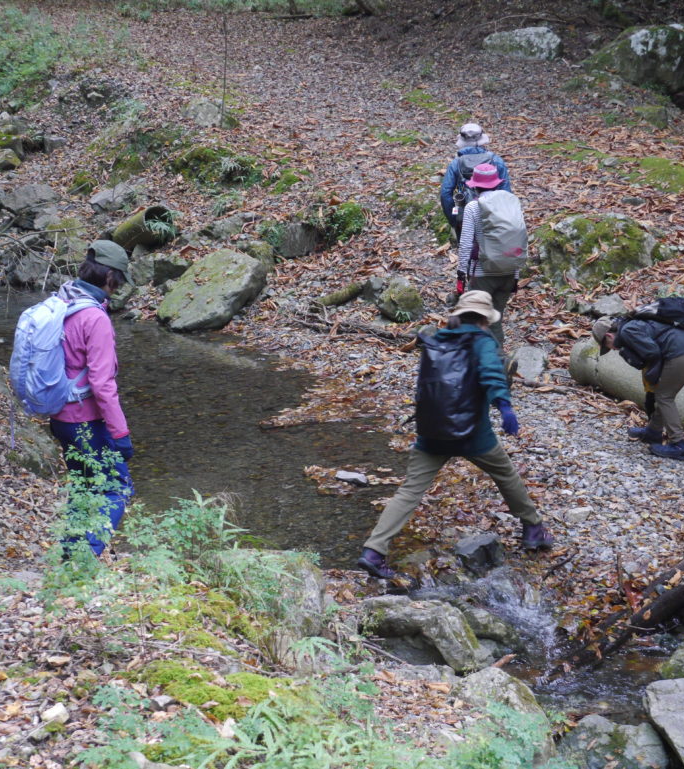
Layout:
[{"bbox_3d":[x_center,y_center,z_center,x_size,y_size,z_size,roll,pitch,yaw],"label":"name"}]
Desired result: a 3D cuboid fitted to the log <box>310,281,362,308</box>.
[{"bbox_3d":[-0.014,-0.813,16.025,0.110,0.100,0.715,9,19,35],"label":"log"}]

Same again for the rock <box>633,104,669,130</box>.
[{"bbox_3d":[3.857,-3.352,22.200,0.430,0.267,0.380,2,13,10],"label":"rock"}]

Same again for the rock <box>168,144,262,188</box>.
[{"bbox_3d":[-1.416,-2.447,19.900,1.028,0.422,0.650,-1,13,-4],"label":"rock"}]

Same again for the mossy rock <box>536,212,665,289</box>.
[{"bbox_3d":[2.370,-1.239,16.300,1.117,0.559,0.850,2,13,8],"label":"mossy rock"}]

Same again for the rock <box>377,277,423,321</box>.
[{"bbox_3d":[0.491,-0.713,14.900,0.400,0.330,0.360,0,15,2],"label":"rock"}]

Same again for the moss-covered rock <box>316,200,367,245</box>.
[{"bbox_3d":[-0.005,-1.597,17.500,0.520,0.380,0.420,0,12,0],"label":"moss-covered rock"}]

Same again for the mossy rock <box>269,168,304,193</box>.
[{"bbox_3d":[-0.612,-2.253,19.600,0.392,0.228,0.340,0,13,-2],"label":"mossy rock"}]

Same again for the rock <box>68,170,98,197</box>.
[{"bbox_3d":[-2.810,-2.186,19.300,0.313,0.246,0.300,-2,13,-8],"label":"rock"}]

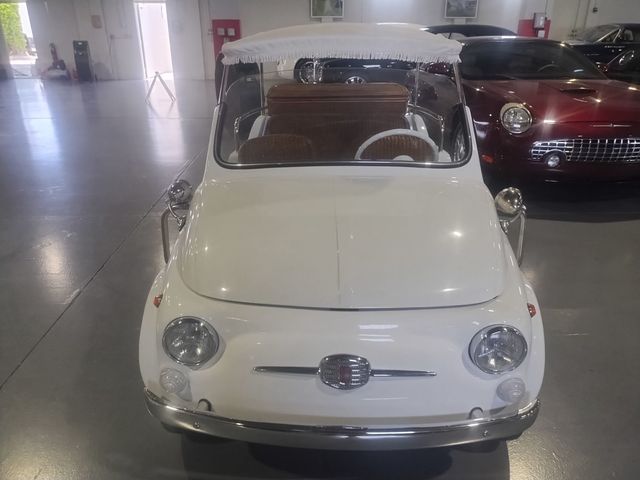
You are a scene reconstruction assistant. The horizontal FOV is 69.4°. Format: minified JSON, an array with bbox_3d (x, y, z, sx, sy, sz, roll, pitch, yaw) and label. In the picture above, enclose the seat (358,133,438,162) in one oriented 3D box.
[{"bbox_3d":[0.498,-0.242,2.653,0.460,0.620,0.540,1,25,3],"label":"seat"}]

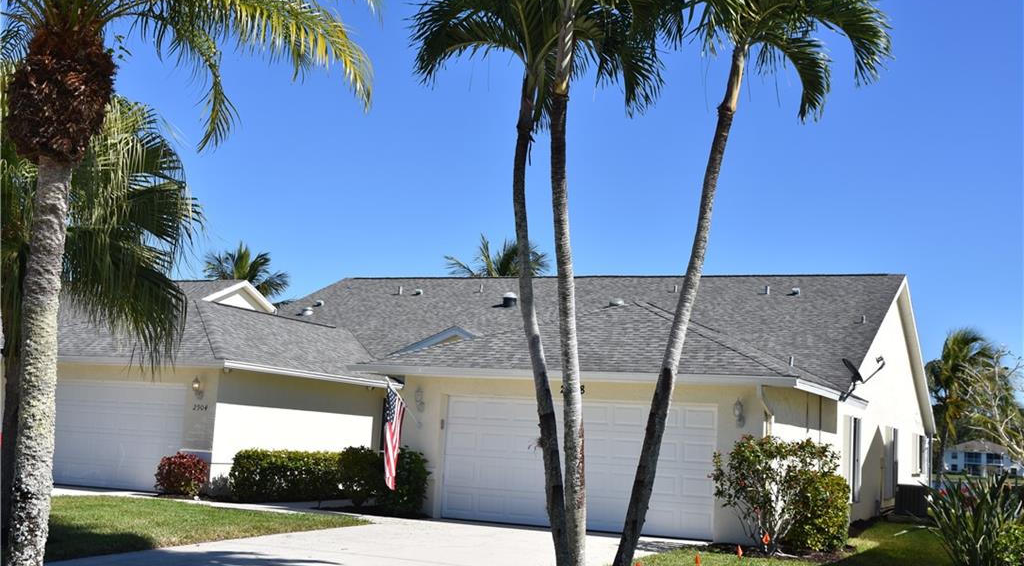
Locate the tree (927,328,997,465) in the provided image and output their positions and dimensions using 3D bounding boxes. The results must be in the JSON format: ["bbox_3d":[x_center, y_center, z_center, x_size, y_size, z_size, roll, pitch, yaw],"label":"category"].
[{"bbox_3d":[20.963,6.347,57.464,4.000,8.270,4.000,0,-8,24],"label":"tree"}]

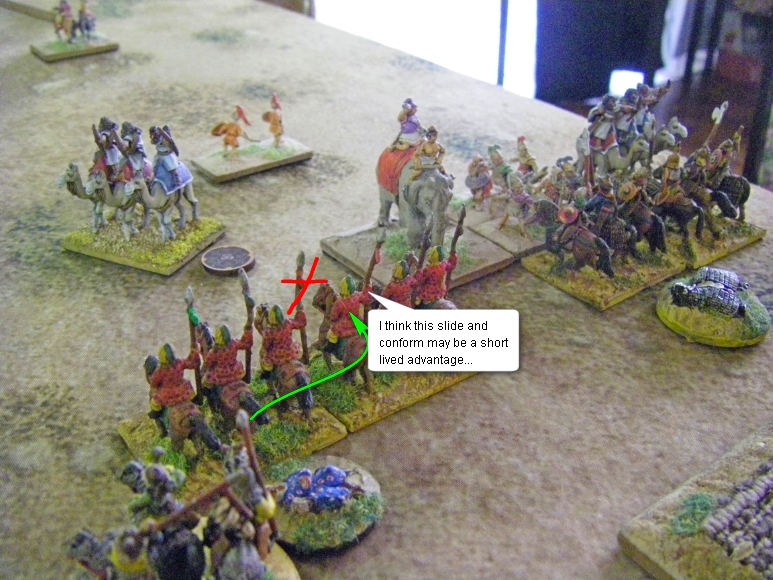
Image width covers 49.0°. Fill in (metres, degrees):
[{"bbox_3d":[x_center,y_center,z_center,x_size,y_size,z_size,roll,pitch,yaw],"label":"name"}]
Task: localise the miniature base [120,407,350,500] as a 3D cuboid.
[{"bbox_3d":[-0.034,0.031,0.186,0.040,0.003,0.030,-20,38,-31],"label":"miniature base"}]

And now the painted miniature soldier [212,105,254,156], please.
[{"bbox_3d":[-0.056,-0.058,0.310,0.011,0.020,0.009,-22,38,-35],"label":"painted miniature soldier"}]

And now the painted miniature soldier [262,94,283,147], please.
[{"bbox_3d":[-0.042,-0.063,0.319,0.006,0.021,0.005,-22,38,-35],"label":"painted miniature soldier"}]

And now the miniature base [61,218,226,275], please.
[{"bbox_3d":[-0.074,-0.017,0.262,0.038,0.003,0.031,13,32,18],"label":"miniature base"}]

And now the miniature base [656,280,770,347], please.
[{"bbox_3d":[0.091,0.005,0.235,0.030,0.004,0.031,2,31,-1],"label":"miniature base"}]

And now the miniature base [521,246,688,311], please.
[{"bbox_3d":[0.066,-0.008,0.257,0.040,0.003,0.031,-21,38,-33],"label":"miniature base"}]

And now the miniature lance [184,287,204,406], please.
[{"bbox_3d":[-0.039,0.012,0.173,0.003,0.030,0.002,-17,36,-29],"label":"miniature lance"}]

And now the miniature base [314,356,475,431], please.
[{"bbox_3d":[0.000,0.018,0.208,0.040,0.003,0.030,-21,38,-31],"label":"miniature base"}]

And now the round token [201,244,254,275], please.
[{"bbox_3d":[-0.047,-0.009,0.251,0.015,0.002,0.015,2,31,-1],"label":"round token"}]

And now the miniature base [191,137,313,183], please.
[{"bbox_3d":[-0.050,-0.049,0.319,0.041,0.003,0.019,-22,38,-35],"label":"miniature base"}]

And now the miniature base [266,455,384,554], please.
[{"bbox_3d":[-0.014,0.042,0.167,0.026,0.004,0.024,-2,31,-8],"label":"miniature base"}]

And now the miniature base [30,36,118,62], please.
[{"bbox_3d":[-0.160,-0.125,0.438,0.038,0.003,0.021,-24,40,-37],"label":"miniature base"}]

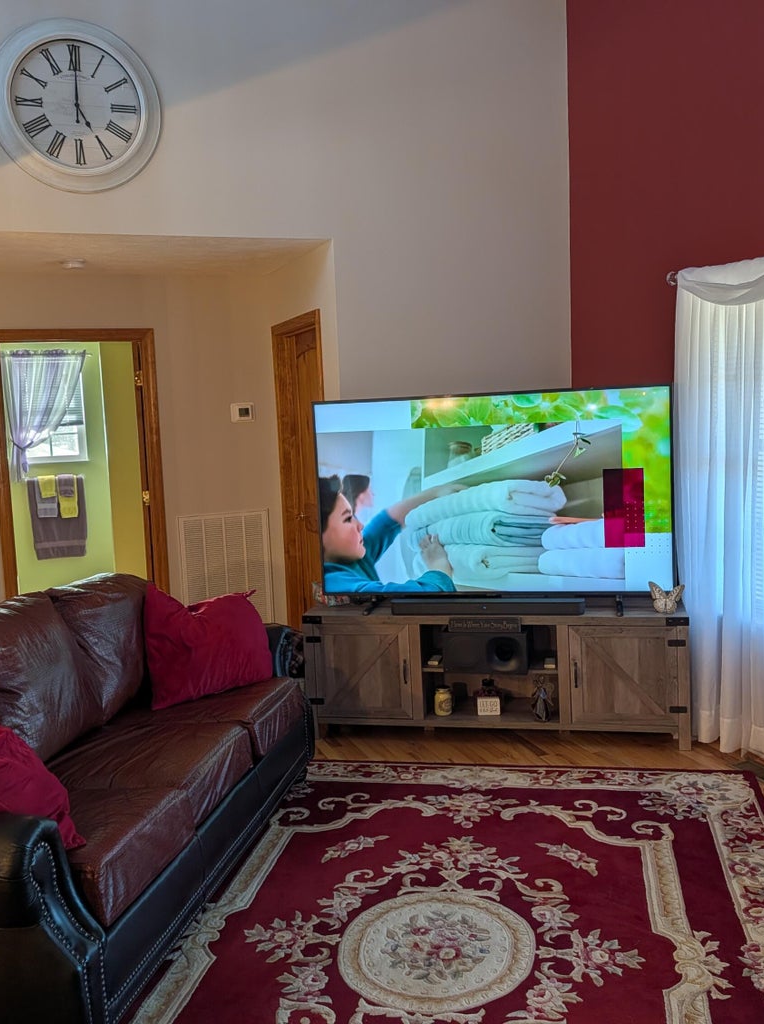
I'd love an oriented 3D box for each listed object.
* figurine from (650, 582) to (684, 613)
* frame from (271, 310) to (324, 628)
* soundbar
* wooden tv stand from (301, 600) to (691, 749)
[{"bbox_3d":[1.295,0.384,4.296,0.160,0.155,0.070,-1,6,11],"label":"figurine"},{"bbox_3d":[-0.424,-0.051,5.471,0.110,2.110,0.950,-5,7,-22],"label":"frame"},{"bbox_3d":[0.499,0.449,4.459,0.895,0.060,0.095,-1,7,11],"label":"soundbar"},{"bbox_3d":[0.545,0.766,4.596,1.775,0.613,0.405,-1,6,11],"label":"wooden tv stand"}]

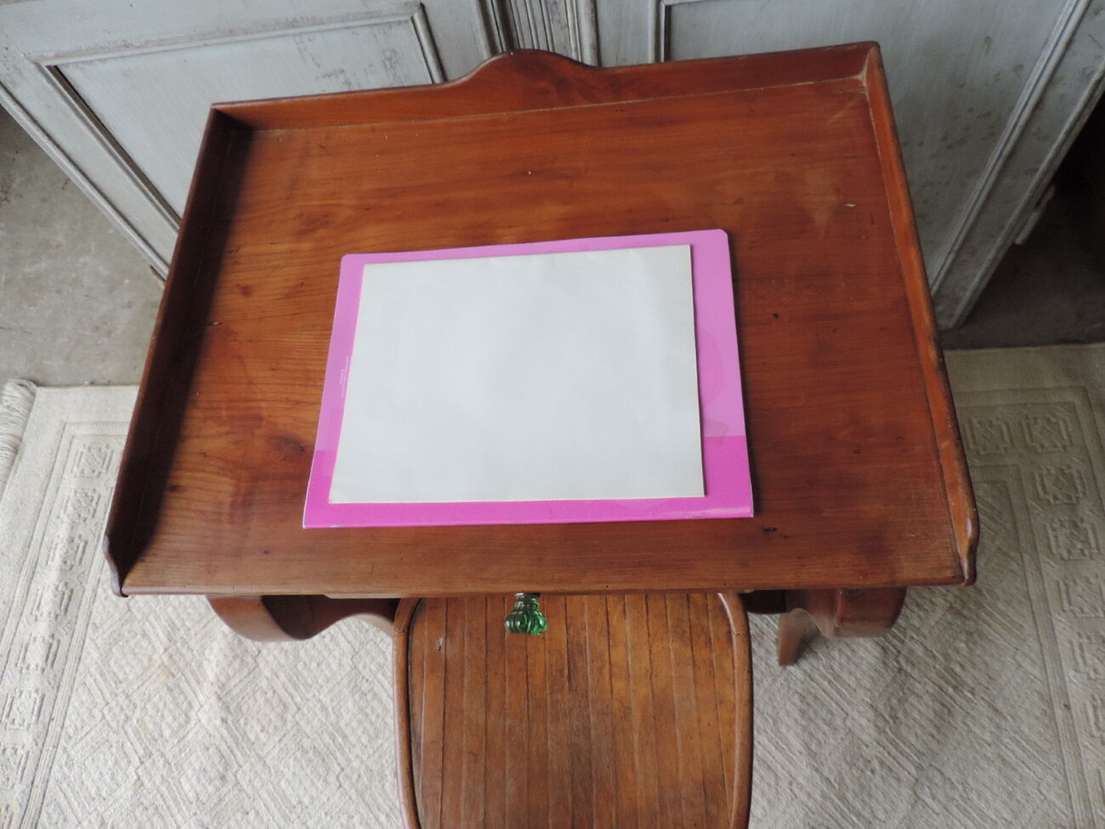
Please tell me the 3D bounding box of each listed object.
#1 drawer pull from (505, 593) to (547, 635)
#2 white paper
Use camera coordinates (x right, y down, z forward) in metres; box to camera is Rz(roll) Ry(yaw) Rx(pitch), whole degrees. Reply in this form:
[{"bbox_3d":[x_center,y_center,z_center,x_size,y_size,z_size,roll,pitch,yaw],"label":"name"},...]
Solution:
[{"bbox_3d":[-0.019,0.148,0.583,0.033,0.033,0.037,-2,66,8],"label":"drawer pull"},{"bbox_3d":[-0.028,-0.036,0.606,0.279,0.002,0.216,-2,66,8],"label":"white paper"}]

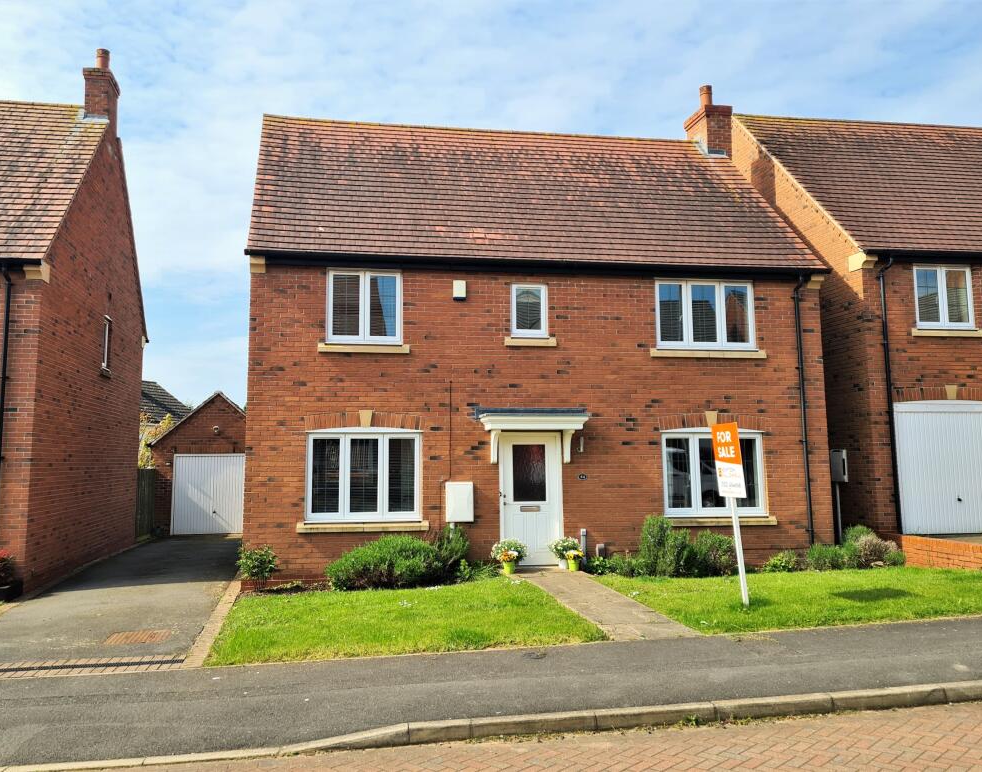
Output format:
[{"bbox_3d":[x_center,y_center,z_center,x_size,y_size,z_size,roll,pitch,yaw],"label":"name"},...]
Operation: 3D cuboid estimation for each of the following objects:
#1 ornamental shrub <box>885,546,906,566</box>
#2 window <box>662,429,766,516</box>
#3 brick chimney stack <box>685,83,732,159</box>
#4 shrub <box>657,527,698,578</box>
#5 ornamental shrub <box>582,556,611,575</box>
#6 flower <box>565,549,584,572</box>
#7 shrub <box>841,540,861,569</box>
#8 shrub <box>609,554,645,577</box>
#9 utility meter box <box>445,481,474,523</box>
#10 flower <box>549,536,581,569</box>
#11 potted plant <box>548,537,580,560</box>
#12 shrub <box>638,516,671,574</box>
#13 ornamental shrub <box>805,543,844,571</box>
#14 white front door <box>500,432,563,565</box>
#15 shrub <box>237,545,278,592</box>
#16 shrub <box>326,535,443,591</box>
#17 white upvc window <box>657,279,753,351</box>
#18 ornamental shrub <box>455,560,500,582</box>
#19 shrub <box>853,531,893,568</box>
[{"bbox_3d":[6.586,2.772,12.535,0.350,0.320,0.350,1,-7,-8],"label":"ornamental shrub"},{"bbox_3d":[3.629,1.404,12.471,1.798,1.439,0.100,0,-7,-7],"label":"window"},{"bbox_3d":[4.768,-5.660,16.865,0.600,1.870,1.080,1,-7,-8],"label":"brick chimney stack"},{"bbox_3d":[2.815,2.492,11.574,0.600,0.693,0.560,1,-6,-9],"label":"shrub"},{"bbox_3d":[1.593,2.692,11.587,0.430,0.260,0.380,1,-7,-8],"label":"ornamental shrub"},{"bbox_3d":[1.235,2.575,11.398,0.270,0.338,0.270,1,-6,-9],"label":"flower"},{"bbox_3d":[5.757,2.693,12.326,0.370,0.440,0.370,1,-7,-8],"label":"shrub"},{"bbox_3d":[2.045,2.689,11.542,0.543,0.316,0.480,0,-7,-7],"label":"shrub"},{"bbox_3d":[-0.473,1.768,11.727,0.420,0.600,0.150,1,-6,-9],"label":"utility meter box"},{"bbox_3d":[1.105,2.503,11.441,0.460,0.440,0.440,1,-7,-8],"label":"flower"},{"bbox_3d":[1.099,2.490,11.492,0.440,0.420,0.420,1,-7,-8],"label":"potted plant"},{"bbox_3d":[2.484,2.423,11.707,0.523,0.849,0.500,0,-7,-7],"label":"shrub"},{"bbox_3d":[5.162,2.620,11.930,0.580,0.387,0.520,1,-6,-9],"label":"ornamental shrub"},{"bbox_3d":[0.642,1.774,12.068,1.032,2.069,0.100,0,-7,-7],"label":"white front door"},{"bbox_3d":[-3.356,2.608,11.074,0.548,0.635,0.570,0,-7,-7],"label":"shrub"},{"bbox_3d":[-1.530,2.505,11.072,1.620,0.733,0.950,1,-6,-9],"label":"shrub"},{"bbox_3d":[3.559,-1.186,12.786,1.740,1.165,0.100,1,-6,-9],"label":"white upvc window"},{"bbox_3d":[-0.198,2.686,11.283,0.630,0.316,0.500,1,-6,-9],"label":"ornamental shrub"},{"bbox_3d":[6.023,2.590,12.135,0.660,0.545,0.600,0,-7,-7],"label":"shrub"}]

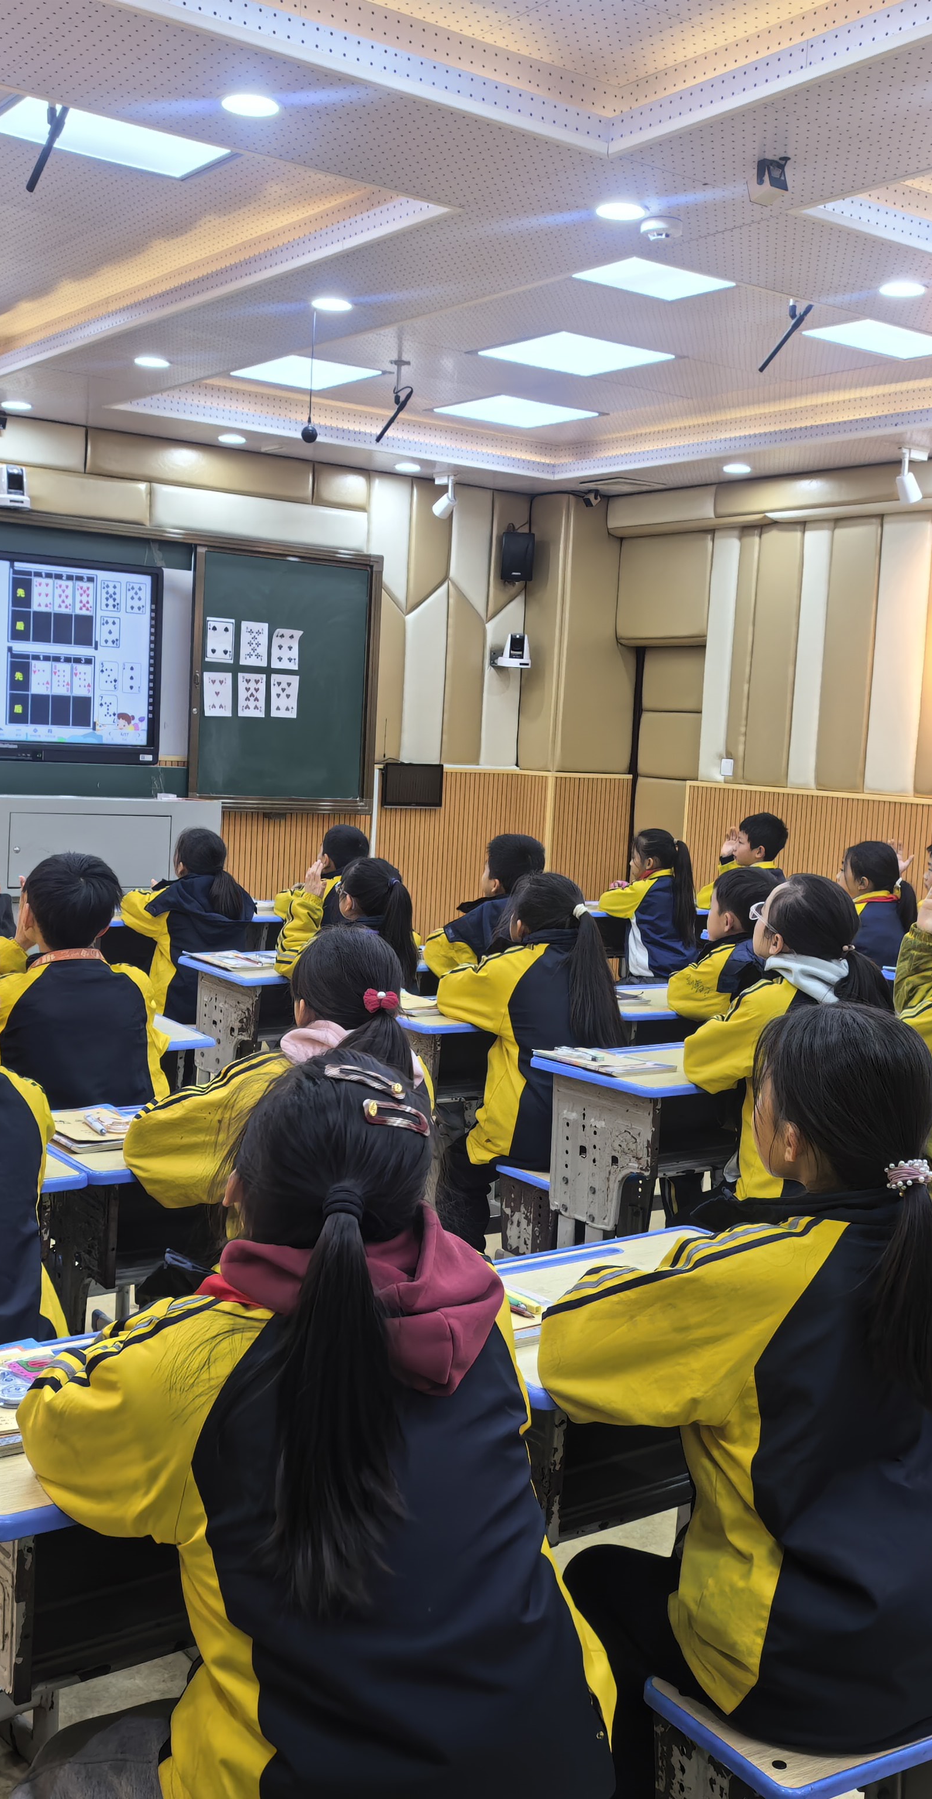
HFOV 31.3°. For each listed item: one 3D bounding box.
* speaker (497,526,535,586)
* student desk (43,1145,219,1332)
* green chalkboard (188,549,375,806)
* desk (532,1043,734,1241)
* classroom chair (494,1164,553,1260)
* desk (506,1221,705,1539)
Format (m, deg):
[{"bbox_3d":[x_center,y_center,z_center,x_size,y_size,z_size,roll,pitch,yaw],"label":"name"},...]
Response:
[{"bbox_3d":[0.263,-1.819,8.820,0.190,0.300,0.190,2,6,-7],"label":"speaker"},{"bbox_3d":[-0.442,0.754,2.899,0.600,0.720,0.450,-1,7,-35],"label":"student desk"},{"bbox_3d":[-0.905,-1.078,8.299,1.000,1.230,0.050,-1,7,-35],"label":"green chalkboard"},{"bbox_3d":[0.473,0.733,3.720,0.600,0.755,0.400,-2,8,-41],"label":"desk"},{"bbox_3d":[0.280,0.858,3.953,0.340,0.440,0.280,-2,7,-38],"label":"classroom chair"},{"bbox_3d":[0.179,0.881,2.132,0.600,0.755,0.400,-1,7,-37],"label":"desk"}]

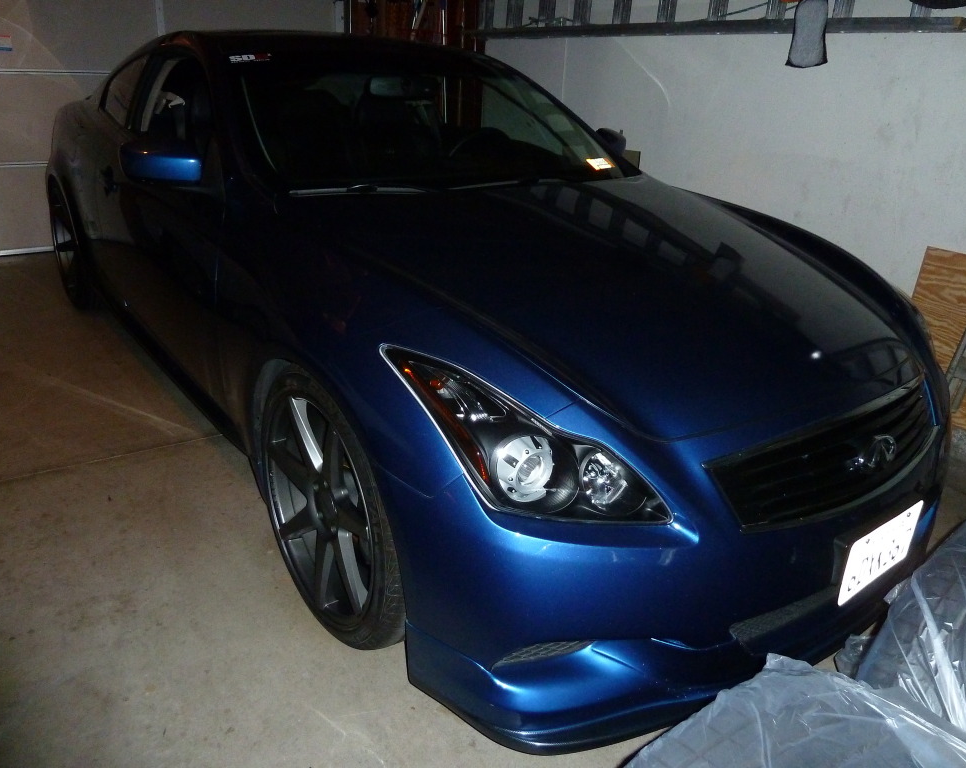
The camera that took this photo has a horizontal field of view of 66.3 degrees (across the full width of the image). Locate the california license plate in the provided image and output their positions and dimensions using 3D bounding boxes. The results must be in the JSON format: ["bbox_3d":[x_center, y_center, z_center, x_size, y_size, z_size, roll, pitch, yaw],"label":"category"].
[{"bbox_3d":[0.844,0.352,1.562,0.305,0.152,0.015,-14,25,-35],"label":"california license plate"}]

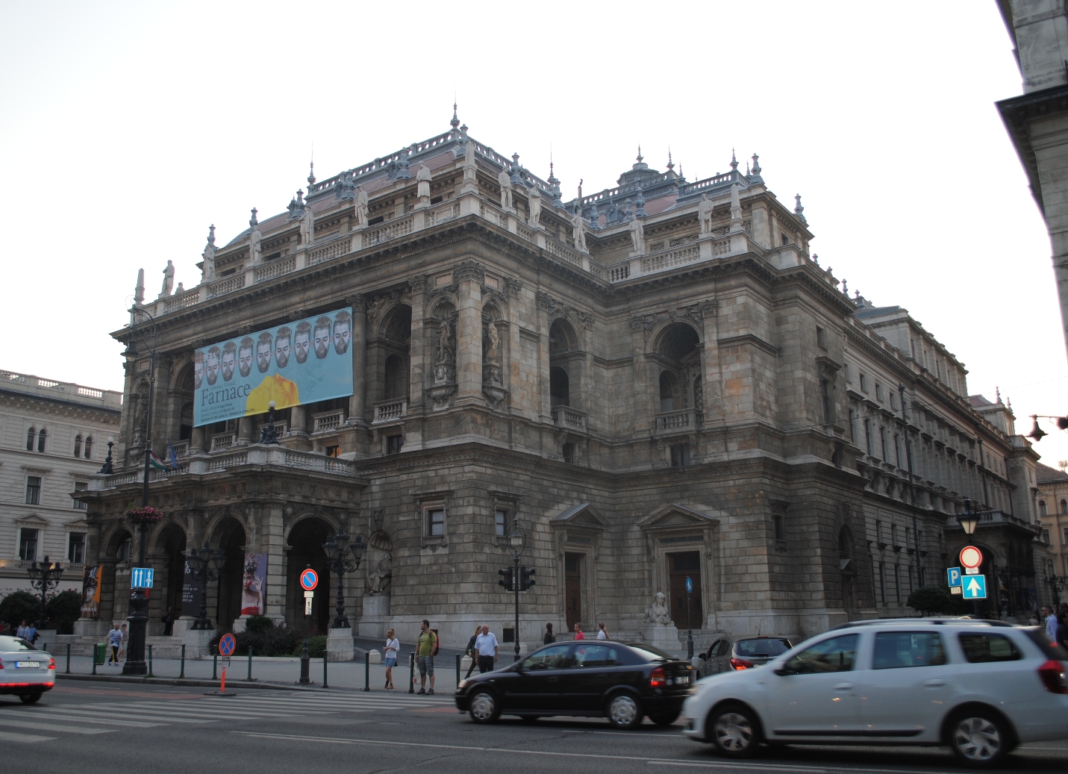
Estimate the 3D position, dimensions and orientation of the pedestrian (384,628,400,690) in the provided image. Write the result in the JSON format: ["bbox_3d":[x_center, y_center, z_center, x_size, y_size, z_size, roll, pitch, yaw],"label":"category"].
[{"bbox_3d":[-3.761,7.208,25.584,0.380,1.600,0.440,11,-18,-39],"label":"pedestrian"}]

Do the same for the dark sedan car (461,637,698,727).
[{"bbox_3d":[0.633,4.875,16.133,4.140,1.425,1.710,-10,-17,32],"label":"dark sedan car"}]

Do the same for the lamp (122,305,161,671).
[{"bbox_3d":[-13.694,3.439,33.232,0.950,12.400,1.600,-10,-17,34],"label":"lamp"}]

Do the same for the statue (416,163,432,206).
[{"bbox_3d":[-6.724,-12.392,59.099,0.900,2.700,0.750,-10,-17,34],"label":"statue"}]

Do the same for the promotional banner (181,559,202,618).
[{"bbox_3d":[-19.449,11.311,54.573,1.750,3.300,0.060,-11,-17,34],"label":"promotional banner"}]

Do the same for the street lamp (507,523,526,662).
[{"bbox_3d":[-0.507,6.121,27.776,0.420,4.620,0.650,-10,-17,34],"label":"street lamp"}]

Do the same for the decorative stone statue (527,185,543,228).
[{"bbox_3d":[0.058,-11.630,62.120,0.750,2.700,0.900,-10,-17,34],"label":"decorative stone statue"}]

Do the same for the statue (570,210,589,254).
[{"bbox_3d":[3.137,-10.741,66.326,0.800,2.800,0.950,-10,-17,34],"label":"statue"}]

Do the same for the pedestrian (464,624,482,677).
[{"bbox_3d":[-1.706,7.488,26.998,0.650,1.620,0.500,-5,-14,16],"label":"pedestrian"}]

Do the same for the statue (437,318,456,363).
[{"bbox_3d":[-5.092,-2.676,56.065,0.950,2.600,0.800,-10,-17,34],"label":"statue"}]

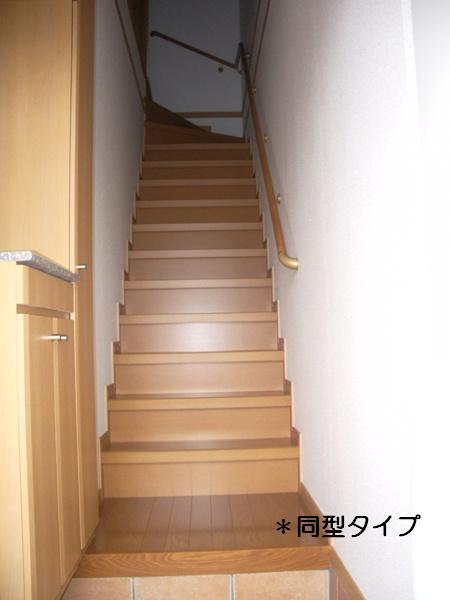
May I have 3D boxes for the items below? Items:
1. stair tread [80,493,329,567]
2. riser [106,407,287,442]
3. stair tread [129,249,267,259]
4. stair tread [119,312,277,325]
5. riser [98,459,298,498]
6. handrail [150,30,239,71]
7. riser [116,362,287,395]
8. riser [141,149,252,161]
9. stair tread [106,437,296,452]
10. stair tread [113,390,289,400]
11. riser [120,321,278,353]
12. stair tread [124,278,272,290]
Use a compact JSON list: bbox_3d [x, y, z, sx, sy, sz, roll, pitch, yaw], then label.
[{"bbox_3d":[-0.078,0.823,2.182,0.790,0.073,0.625,-1,-3,-2],"label":"stair tread"},{"bbox_3d":[-0.110,0.550,2.724,0.805,0.151,0.022,-1,-3,-2],"label":"riser"},{"bbox_3d":[-0.159,-0.264,3.659,0.805,0.043,0.236,-1,-3,-2],"label":"stair tread"},{"bbox_3d":[-0.137,0.098,3.232,0.805,0.043,0.236,-1,-3,-2],"label":"stair tread"},{"bbox_3d":[-0.099,0.731,2.510,0.805,0.151,0.022,-1,-3,-2],"label":"riser"},{"bbox_3d":[-0.273,-2.240,5.448,0.851,0.050,0.070,21,-4,-1],"label":"handrail"},{"bbox_3d":[-0.121,0.369,2.938,0.805,0.151,0.022,-1,-3,-2],"label":"riser"},{"bbox_3d":[-0.209,-1.076,4.649,0.805,0.151,0.022,-1,-3,-2],"label":"riser"},{"bbox_3d":[-0.104,0.640,2.590,0.805,0.043,0.236,-1,-3,-2],"label":"stair tread"},{"bbox_3d":[-0.115,0.459,2.804,0.805,0.043,0.236,-1,-3,-2],"label":"stair tread"},{"bbox_3d":[-0.132,0.189,3.152,0.805,0.151,0.022,-1,-3,-2],"label":"riser"},{"bbox_3d":[-0.148,-0.083,3.446,0.805,0.043,0.236,-1,-3,-2],"label":"stair tread"}]

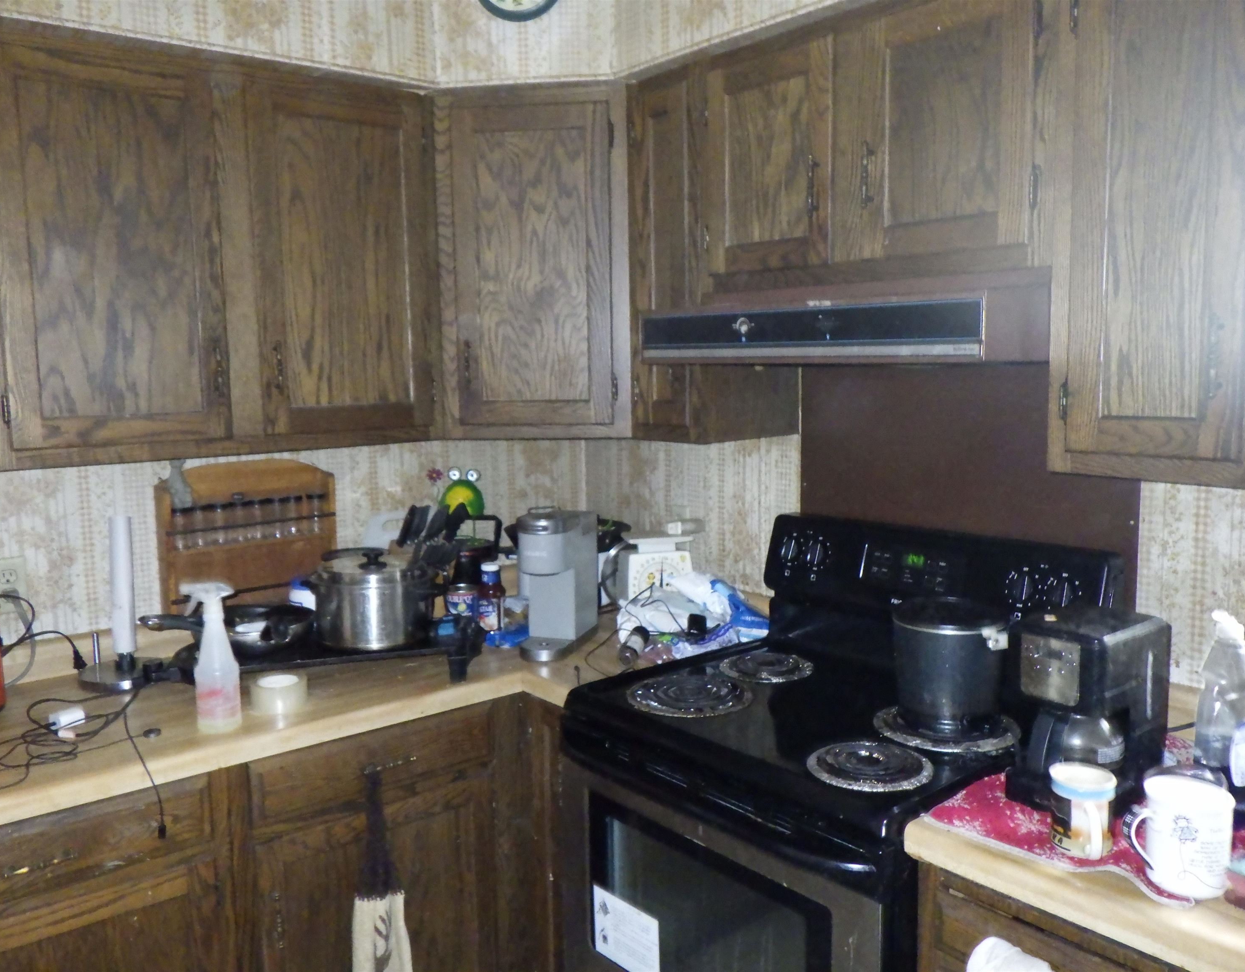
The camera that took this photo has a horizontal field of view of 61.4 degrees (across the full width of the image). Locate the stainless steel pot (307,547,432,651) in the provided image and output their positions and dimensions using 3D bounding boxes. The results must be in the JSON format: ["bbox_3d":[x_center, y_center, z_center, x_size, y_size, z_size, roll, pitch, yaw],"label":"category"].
[{"bbox_3d":[-0.541,0.229,2.250,0.292,0.194,0.238,-3,7,-14],"label":"stainless steel pot"}]

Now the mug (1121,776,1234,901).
[{"bbox_3d":[0.670,0.423,1.270,0.127,0.115,0.094,0,7,9],"label":"mug"}]

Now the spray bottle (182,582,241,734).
[{"bbox_3d":[-0.739,0.302,1.873,0.098,0.267,0.075,-1,7,0],"label":"spray bottle"}]

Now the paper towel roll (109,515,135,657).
[{"bbox_3d":[-1.042,0.208,2.183,0.046,0.285,0.046,-7,9,-38],"label":"paper towel roll"}]

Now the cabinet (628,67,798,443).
[{"bbox_3d":[0.204,-0.501,2.345,0.302,0.778,0.252,-7,9,-38],"label":"cabinet"}]

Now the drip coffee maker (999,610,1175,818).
[{"bbox_3d":[0.672,0.318,1.510,0.195,0.265,0.145,-7,9,-38],"label":"drip coffee maker"}]

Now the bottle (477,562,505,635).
[{"bbox_3d":[-0.319,0.263,2.500,0.068,0.178,0.050,0,7,12],"label":"bottle"}]

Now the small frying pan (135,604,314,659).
[{"bbox_3d":[-0.811,0.297,2.170,0.350,0.088,0.250,-7,9,-40],"label":"small frying pan"}]

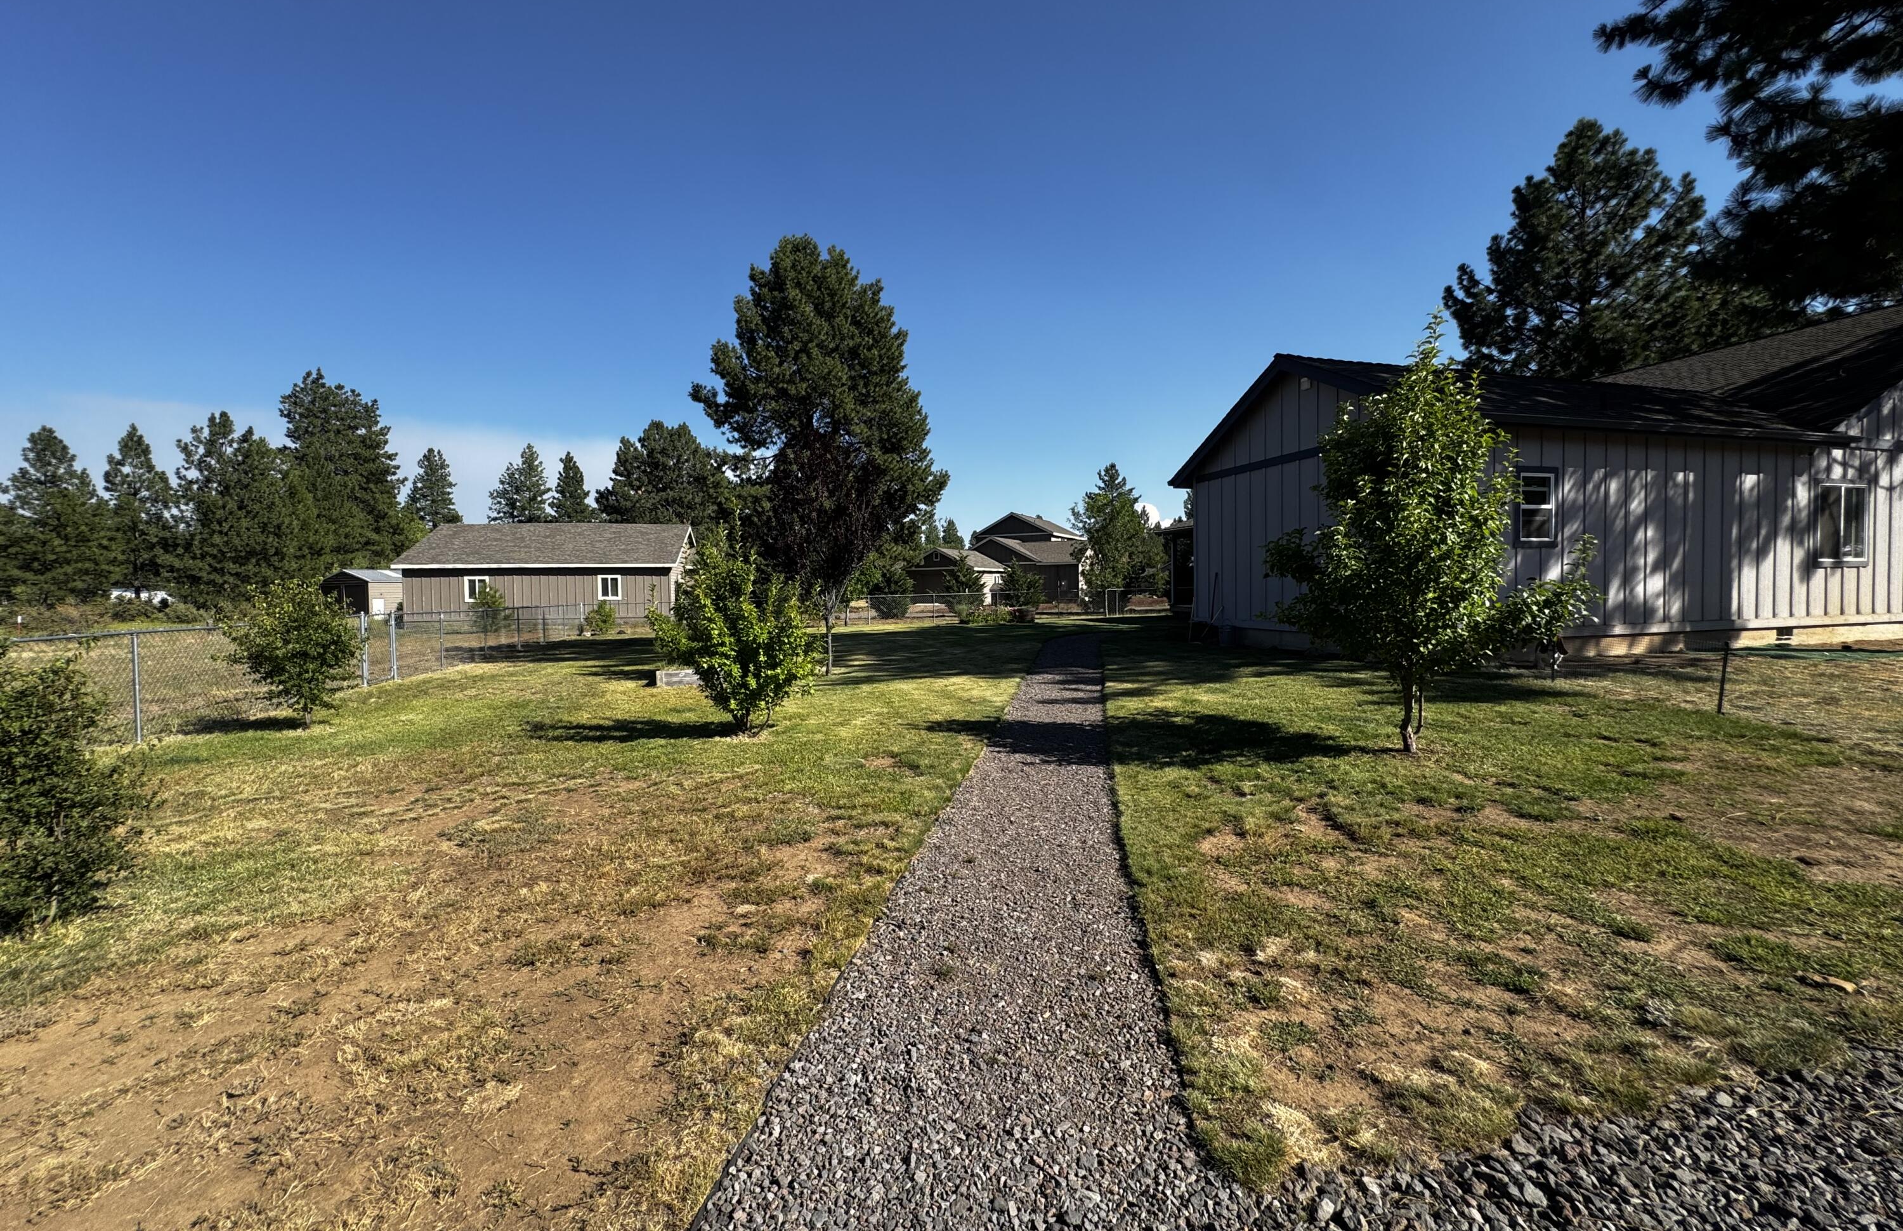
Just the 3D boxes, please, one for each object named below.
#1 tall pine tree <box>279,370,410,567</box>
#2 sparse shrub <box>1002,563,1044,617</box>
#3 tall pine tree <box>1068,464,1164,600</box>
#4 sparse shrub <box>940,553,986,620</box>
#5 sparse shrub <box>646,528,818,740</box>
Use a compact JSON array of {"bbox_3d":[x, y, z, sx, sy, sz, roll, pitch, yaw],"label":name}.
[{"bbox_3d":[-53.808,-10.864,67.683,9.200,21.500,8.800,-2,2,-38],"label":"tall pine tree"},{"bbox_3d":[3.466,-1.341,36.998,2.000,2.650,1.950,-1,2,5],"label":"sparse shrub"},{"bbox_3d":[10.181,-4.916,47.862,5.800,9.169,5.800,0,2,12],"label":"tall pine tree"},{"bbox_3d":[0.527,-1.336,35.455,2.150,3.017,2.150,-1,2,1],"label":"sparse shrub"},{"bbox_3d":[-2.362,0.166,8.317,1.780,2.185,1.750,-1,2,-16],"label":"sparse shrub"}]

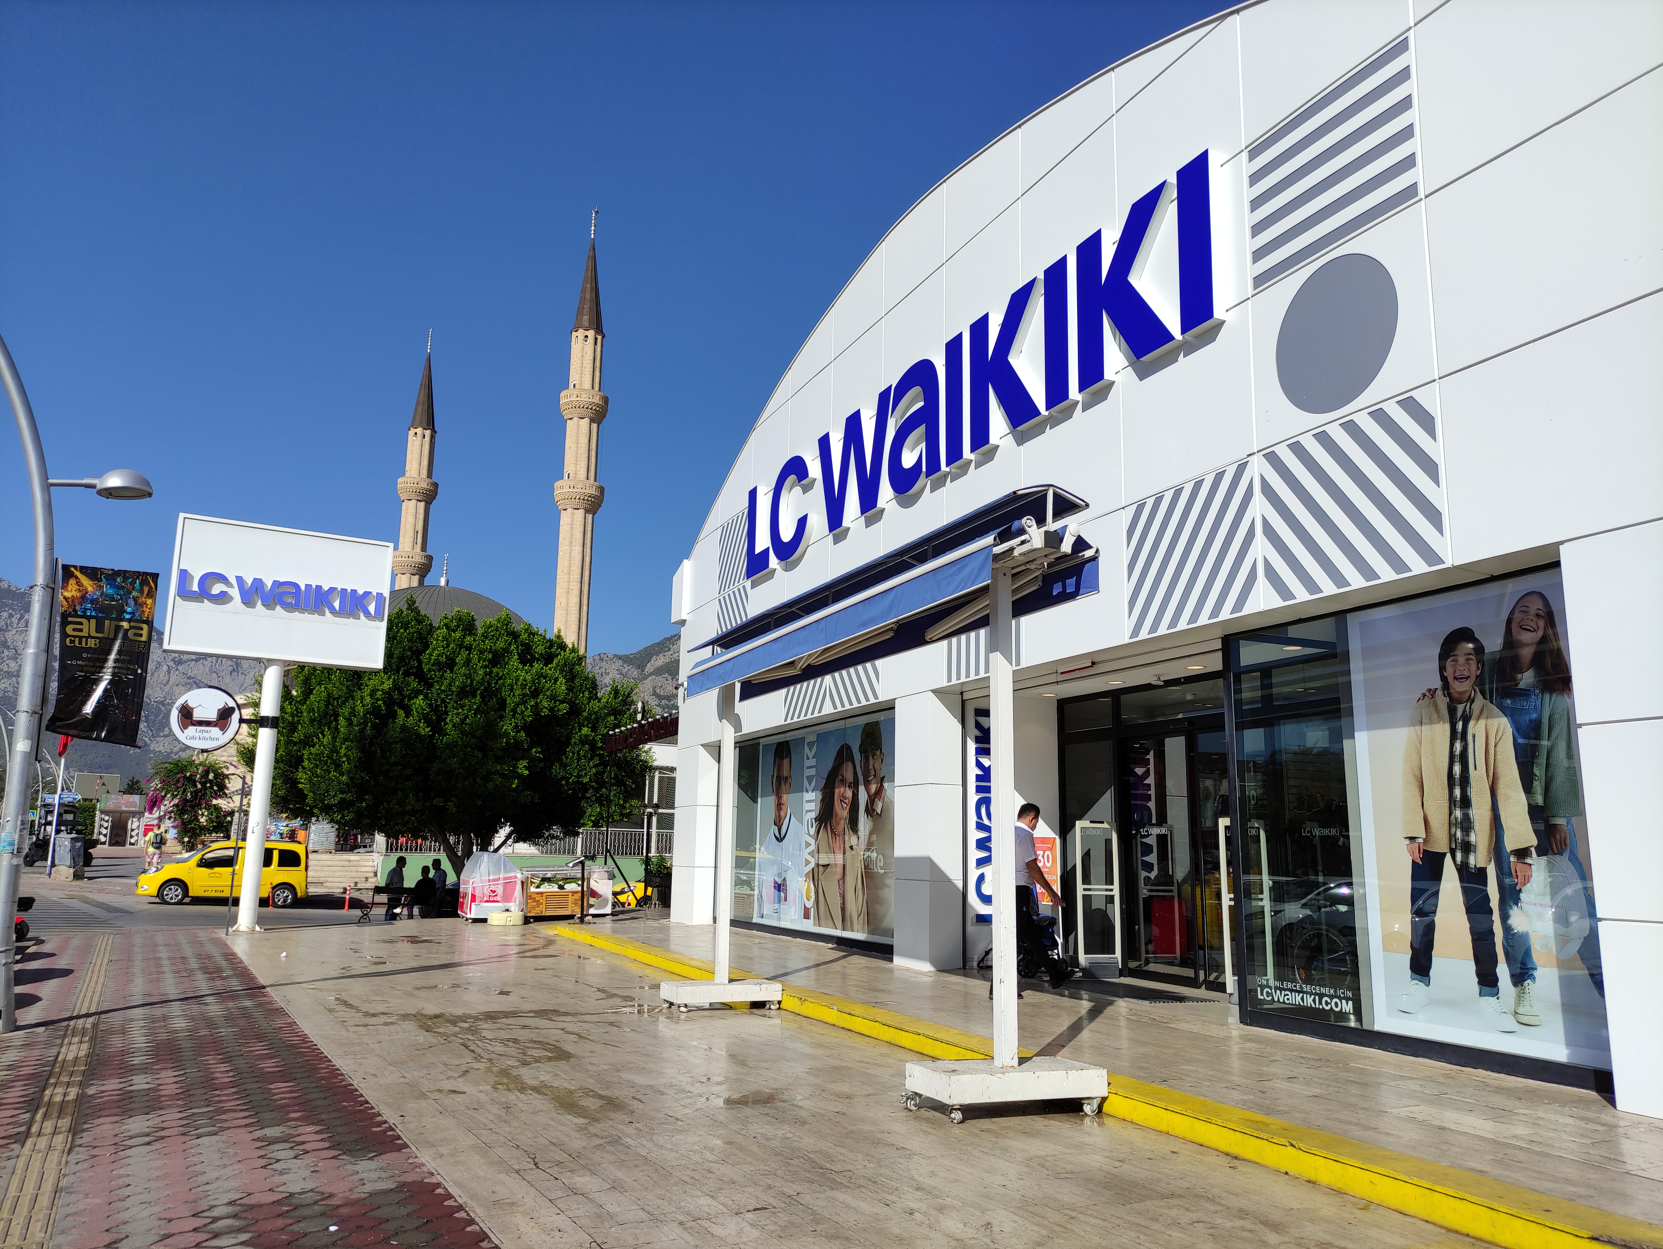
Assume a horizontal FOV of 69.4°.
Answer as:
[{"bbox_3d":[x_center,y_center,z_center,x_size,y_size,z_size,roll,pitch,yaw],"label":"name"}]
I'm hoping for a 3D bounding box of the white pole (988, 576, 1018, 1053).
[{"bbox_3d":[1.005,1.073,7.028,0.100,2.900,0.100,4,-11,-18],"label":"white pole"}]

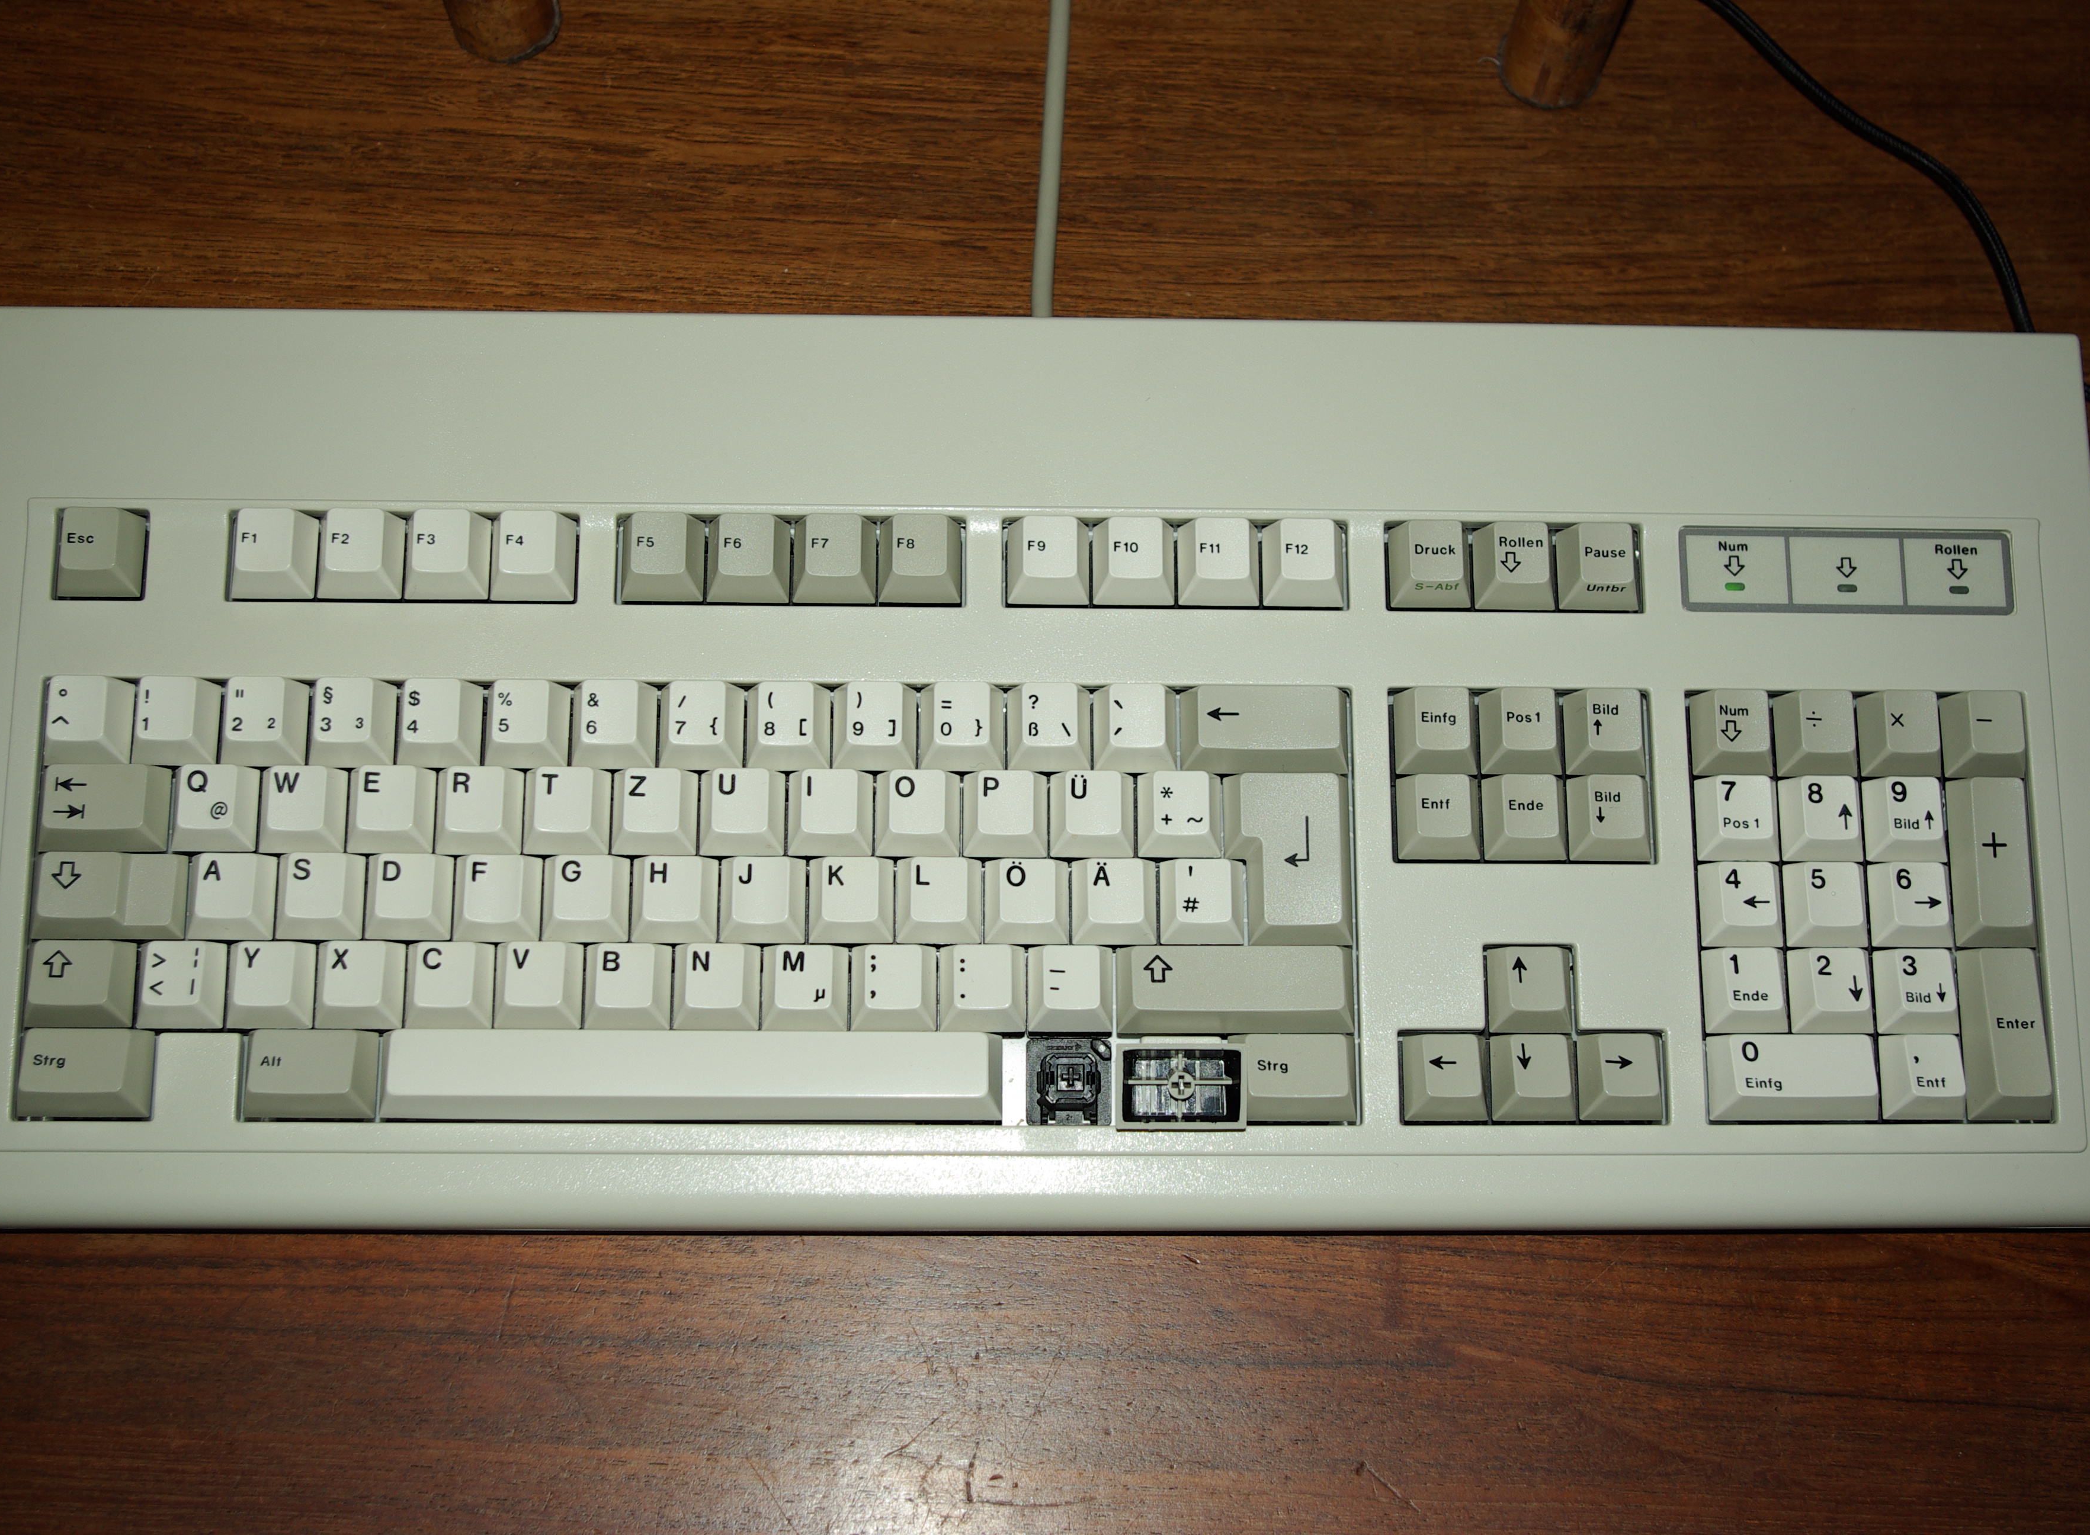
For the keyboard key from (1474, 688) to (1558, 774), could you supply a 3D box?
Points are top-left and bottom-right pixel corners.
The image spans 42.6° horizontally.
[{"bbox_3d":[0.106,-0.008,0.591,0.018,0.009,0.018,0,79,-2],"label":"keyboard key"}]

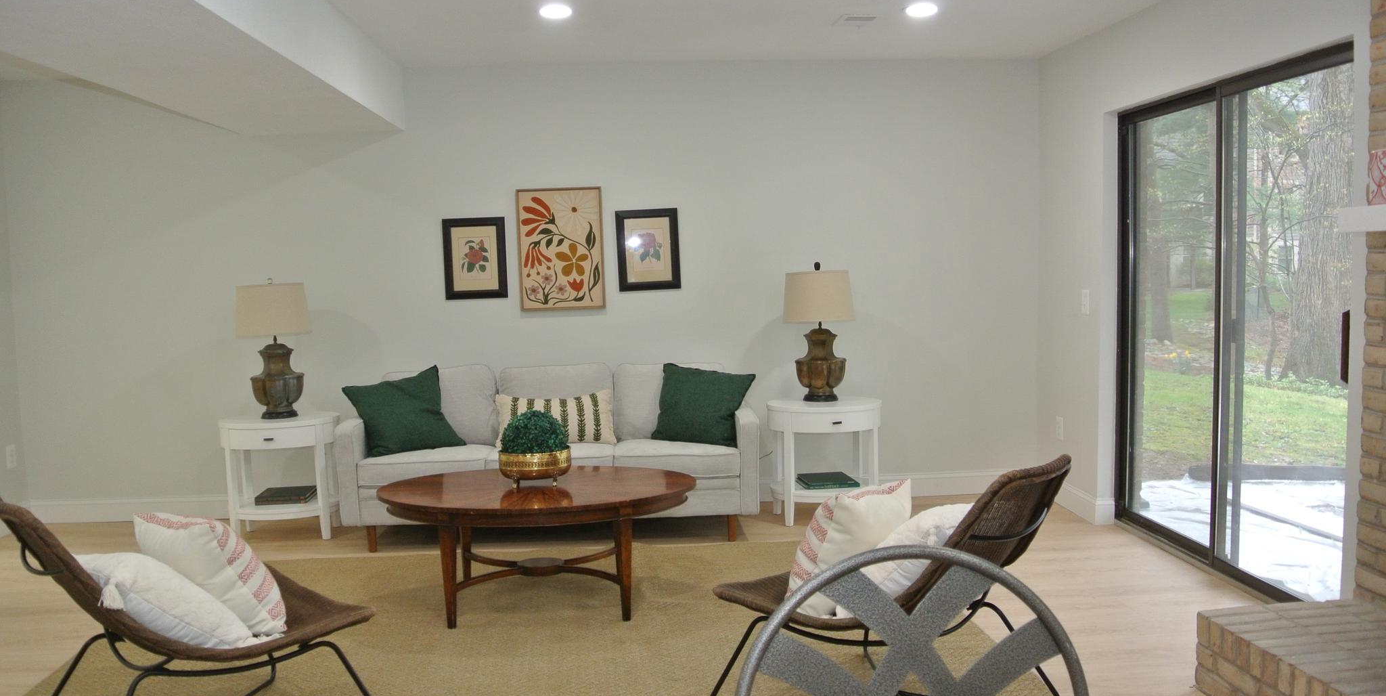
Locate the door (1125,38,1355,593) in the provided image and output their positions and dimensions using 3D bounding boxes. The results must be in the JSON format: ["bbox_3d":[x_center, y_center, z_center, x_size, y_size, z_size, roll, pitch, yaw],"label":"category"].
[{"bbox_3d":[2.236,-0.069,4.319,0.110,2.030,1.810,-2,4,-4],"label":"door"}]

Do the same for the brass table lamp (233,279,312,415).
[{"bbox_3d":[-2.134,0.004,5.297,0.380,0.710,0.370,-2,4,-4],"label":"brass table lamp"}]

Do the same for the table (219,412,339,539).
[{"bbox_3d":[-2.096,0.658,5.319,0.590,0.600,0.440,-2,4,-4],"label":"table"}]

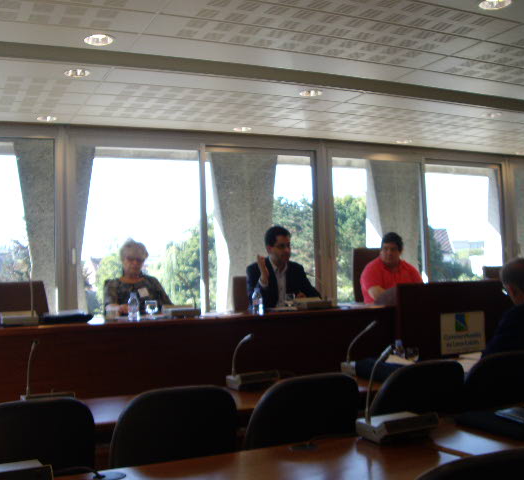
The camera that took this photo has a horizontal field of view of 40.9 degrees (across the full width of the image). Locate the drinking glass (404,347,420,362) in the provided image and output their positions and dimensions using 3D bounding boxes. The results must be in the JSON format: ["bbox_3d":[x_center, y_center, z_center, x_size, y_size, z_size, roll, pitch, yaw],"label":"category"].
[{"bbox_3d":[0.782,0.610,3.644,0.072,0.105,0.072,-1,-2,-24],"label":"drinking glass"}]

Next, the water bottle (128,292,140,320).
[{"bbox_3d":[-0.806,0.423,4.433,0.062,0.178,0.062,0,-2,-26],"label":"water bottle"}]

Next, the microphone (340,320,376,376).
[{"bbox_3d":[0.586,0.554,3.665,0.260,0.300,0.290,0,-2,-26],"label":"microphone"}]

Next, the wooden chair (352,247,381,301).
[{"bbox_3d":[1.122,0.647,5.783,0.540,1.170,0.600,-1,-2,-24],"label":"wooden chair"}]

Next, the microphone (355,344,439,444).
[{"bbox_3d":[0.450,0.466,2.197,0.250,0.305,0.210,-1,-2,-24],"label":"microphone"}]

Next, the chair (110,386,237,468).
[{"bbox_3d":[-0.406,0.970,2.677,0.480,0.890,0.570,0,-2,-26],"label":"chair"}]

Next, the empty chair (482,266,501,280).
[{"bbox_3d":[2.330,0.723,6.254,0.480,0.970,0.560,-1,-2,-24],"label":"empty chair"}]

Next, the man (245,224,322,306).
[{"bbox_3d":[0.206,0.571,5.092,0.580,1.350,0.750,-1,-2,-22],"label":"man"}]

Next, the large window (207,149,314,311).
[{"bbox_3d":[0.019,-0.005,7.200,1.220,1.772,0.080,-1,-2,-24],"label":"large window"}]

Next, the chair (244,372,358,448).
[{"bbox_3d":[0.056,0.974,2.912,0.480,0.890,0.570,0,-2,-26],"label":"chair"}]

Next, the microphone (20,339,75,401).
[{"bbox_3d":[-0.868,0.558,2.947,0.260,0.300,0.290,0,-2,-26],"label":"microphone"}]

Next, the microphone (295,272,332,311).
[{"bbox_3d":[0.350,0.381,5.295,0.280,0.270,0.300,0,-2,-26],"label":"microphone"}]

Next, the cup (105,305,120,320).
[{"bbox_3d":[-0.930,0.448,4.383,0.082,0.090,0.082,-1,-2,-24],"label":"cup"}]

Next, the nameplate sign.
[{"bbox_3d":[1.486,0.680,5.171,0.440,0.305,0.020,0,-2,-26],"label":"nameplate sign"}]

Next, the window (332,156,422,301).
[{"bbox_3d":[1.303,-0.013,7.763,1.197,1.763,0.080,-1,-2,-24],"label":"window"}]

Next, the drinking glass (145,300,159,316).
[{"bbox_3d":[-0.722,0.460,4.594,0.080,0.112,0.080,0,-2,-26],"label":"drinking glass"}]

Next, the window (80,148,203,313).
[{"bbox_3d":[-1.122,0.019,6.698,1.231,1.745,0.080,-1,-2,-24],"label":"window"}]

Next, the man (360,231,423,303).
[{"bbox_3d":[1.077,0.585,5.546,0.580,1.310,0.720,-1,-2,-20],"label":"man"}]

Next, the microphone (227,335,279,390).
[{"bbox_3d":[-0.004,0.572,3.393,0.260,0.280,0.280,0,-2,-26],"label":"microphone"}]

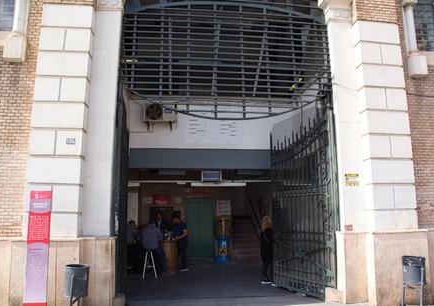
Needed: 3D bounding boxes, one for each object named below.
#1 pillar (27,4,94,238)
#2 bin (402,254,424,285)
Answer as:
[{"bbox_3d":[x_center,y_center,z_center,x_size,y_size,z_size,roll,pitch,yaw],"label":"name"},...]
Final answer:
[{"bbox_3d":[-2.913,-0.665,6.432,0.919,4.344,0.343,1,-8,-6],"label":"pillar"},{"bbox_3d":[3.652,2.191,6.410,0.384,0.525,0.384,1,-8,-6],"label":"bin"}]

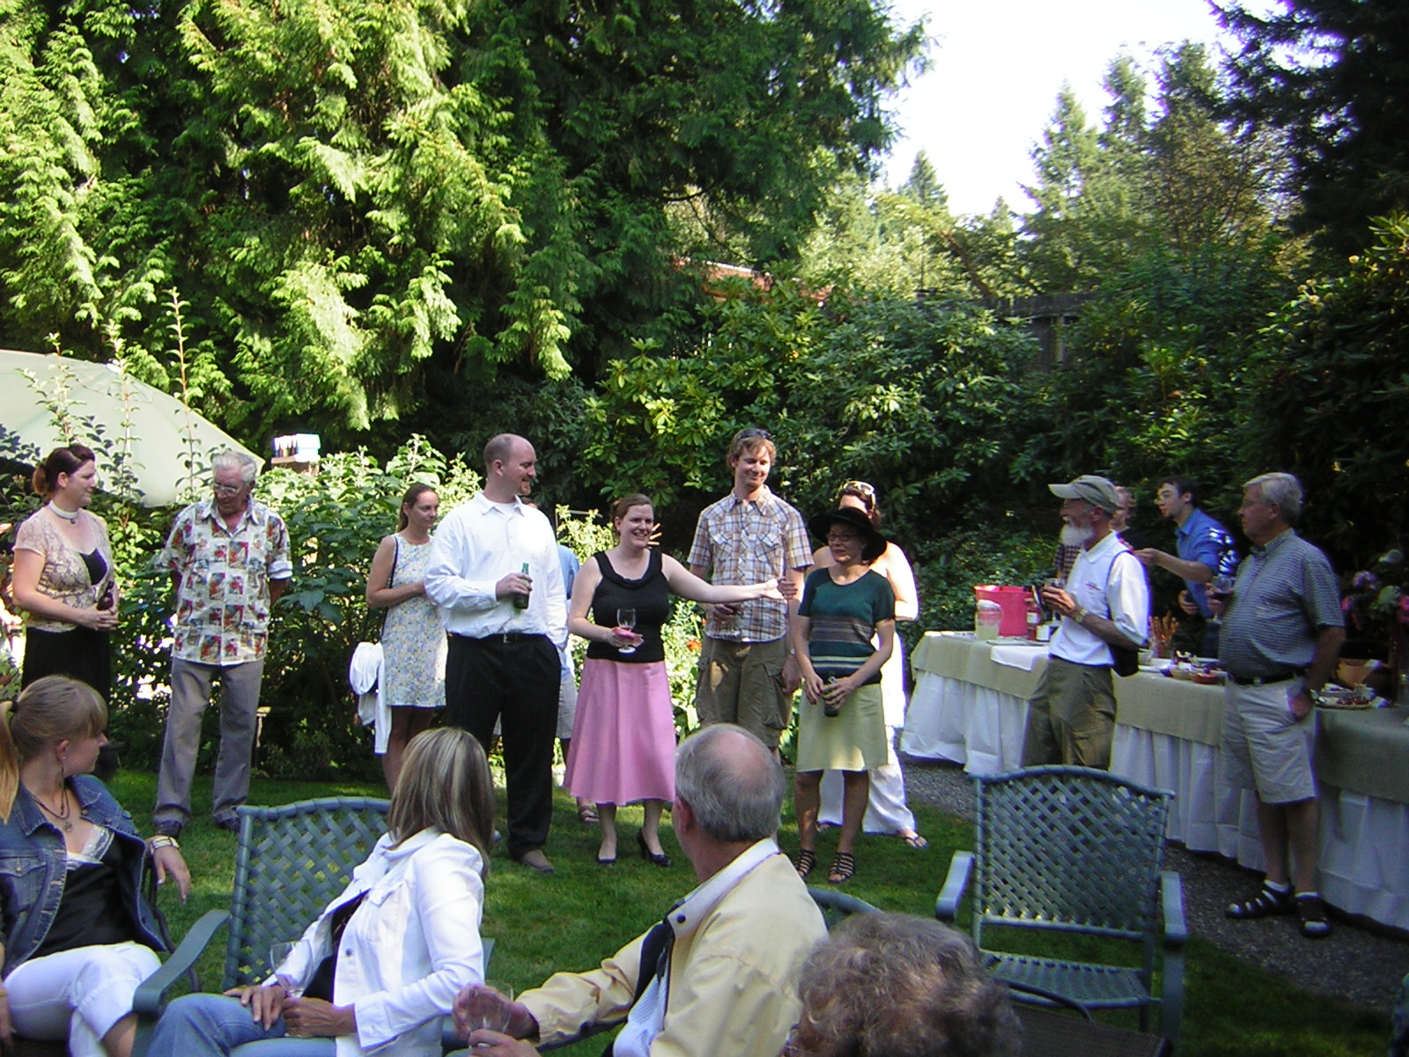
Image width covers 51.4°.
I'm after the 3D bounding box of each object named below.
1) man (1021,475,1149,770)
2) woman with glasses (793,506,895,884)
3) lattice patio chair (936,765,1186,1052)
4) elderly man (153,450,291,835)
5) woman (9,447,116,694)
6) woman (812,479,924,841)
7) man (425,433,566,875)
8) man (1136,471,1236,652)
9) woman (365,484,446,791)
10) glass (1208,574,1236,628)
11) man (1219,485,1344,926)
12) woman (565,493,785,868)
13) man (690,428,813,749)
[{"bbox_3d":[1.684,0.644,6.450,0.500,1.750,0.530,0,3,-31],"label":"man"},{"bbox_3d":[0.594,0.690,6.220,0.450,1.560,0.360,2,1,20],"label":"woman with glasses"},{"bbox_3d":[0.951,1.159,3.921,0.610,0.900,0.630,2,3,16],"label":"lattice patio chair"},{"bbox_3d":[-2.263,0.519,6.870,0.620,1.750,0.430,1,3,-19],"label":"elderly man"},{"bbox_3d":[-2.570,0.520,5.850,0.400,1.700,0.480,2,1,24],"label":"woman"},{"bbox_3d":[0.787,0.616,7.100,0.560,1.700,0.420,2,3,12],"label":"woman"},{"bbox_3d":[-0.904,0.520,6.420,0.620,1.860,0.450,1,3,-22],"label":"man"},{"bbox_3d":[2.550,0.600,7.650,0.620,1.750,0.520,1,1,-22],"label":"man"},{"bbox_3d":[-1.457,0.587,7.250,0.460,1.610,0.360,1,1,-33],"label":"woman"},{"bbox_3d":[2.045,0.288,5.790,0.090,0.210,0.090,5,1,0],"label":"glass"},{"bbox_3d":[2.237,0.663,5.720,0.480,1.750,0.560,1,1,-24],"label":"man"},{"bbox_3d":[-0.147,0.637,6.620,0.950,1.650,0.500,1,3,-14],"label":"woman"},{"bbox_3d":[0.211,0.522,6.600,0.570,1.900,0.400,2,3,10],"label":"man"}]

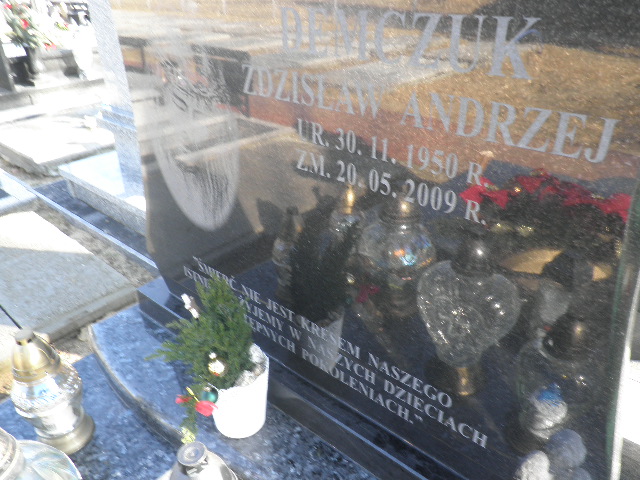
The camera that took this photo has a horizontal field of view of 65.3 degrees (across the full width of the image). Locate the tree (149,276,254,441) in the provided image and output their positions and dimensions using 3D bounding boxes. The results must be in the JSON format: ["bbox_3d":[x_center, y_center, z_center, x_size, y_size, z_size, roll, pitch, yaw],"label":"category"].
[{"bbox_3d":[-0.191,0.215,0.878,0.173,0.326,0.199,22,38,36],"label":"tree"}]

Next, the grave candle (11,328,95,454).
[{"bbox_3d":[-0.517,0.282,0.952,0.124,0.278,0.124,22,38,36],"label":"grave candle"}]

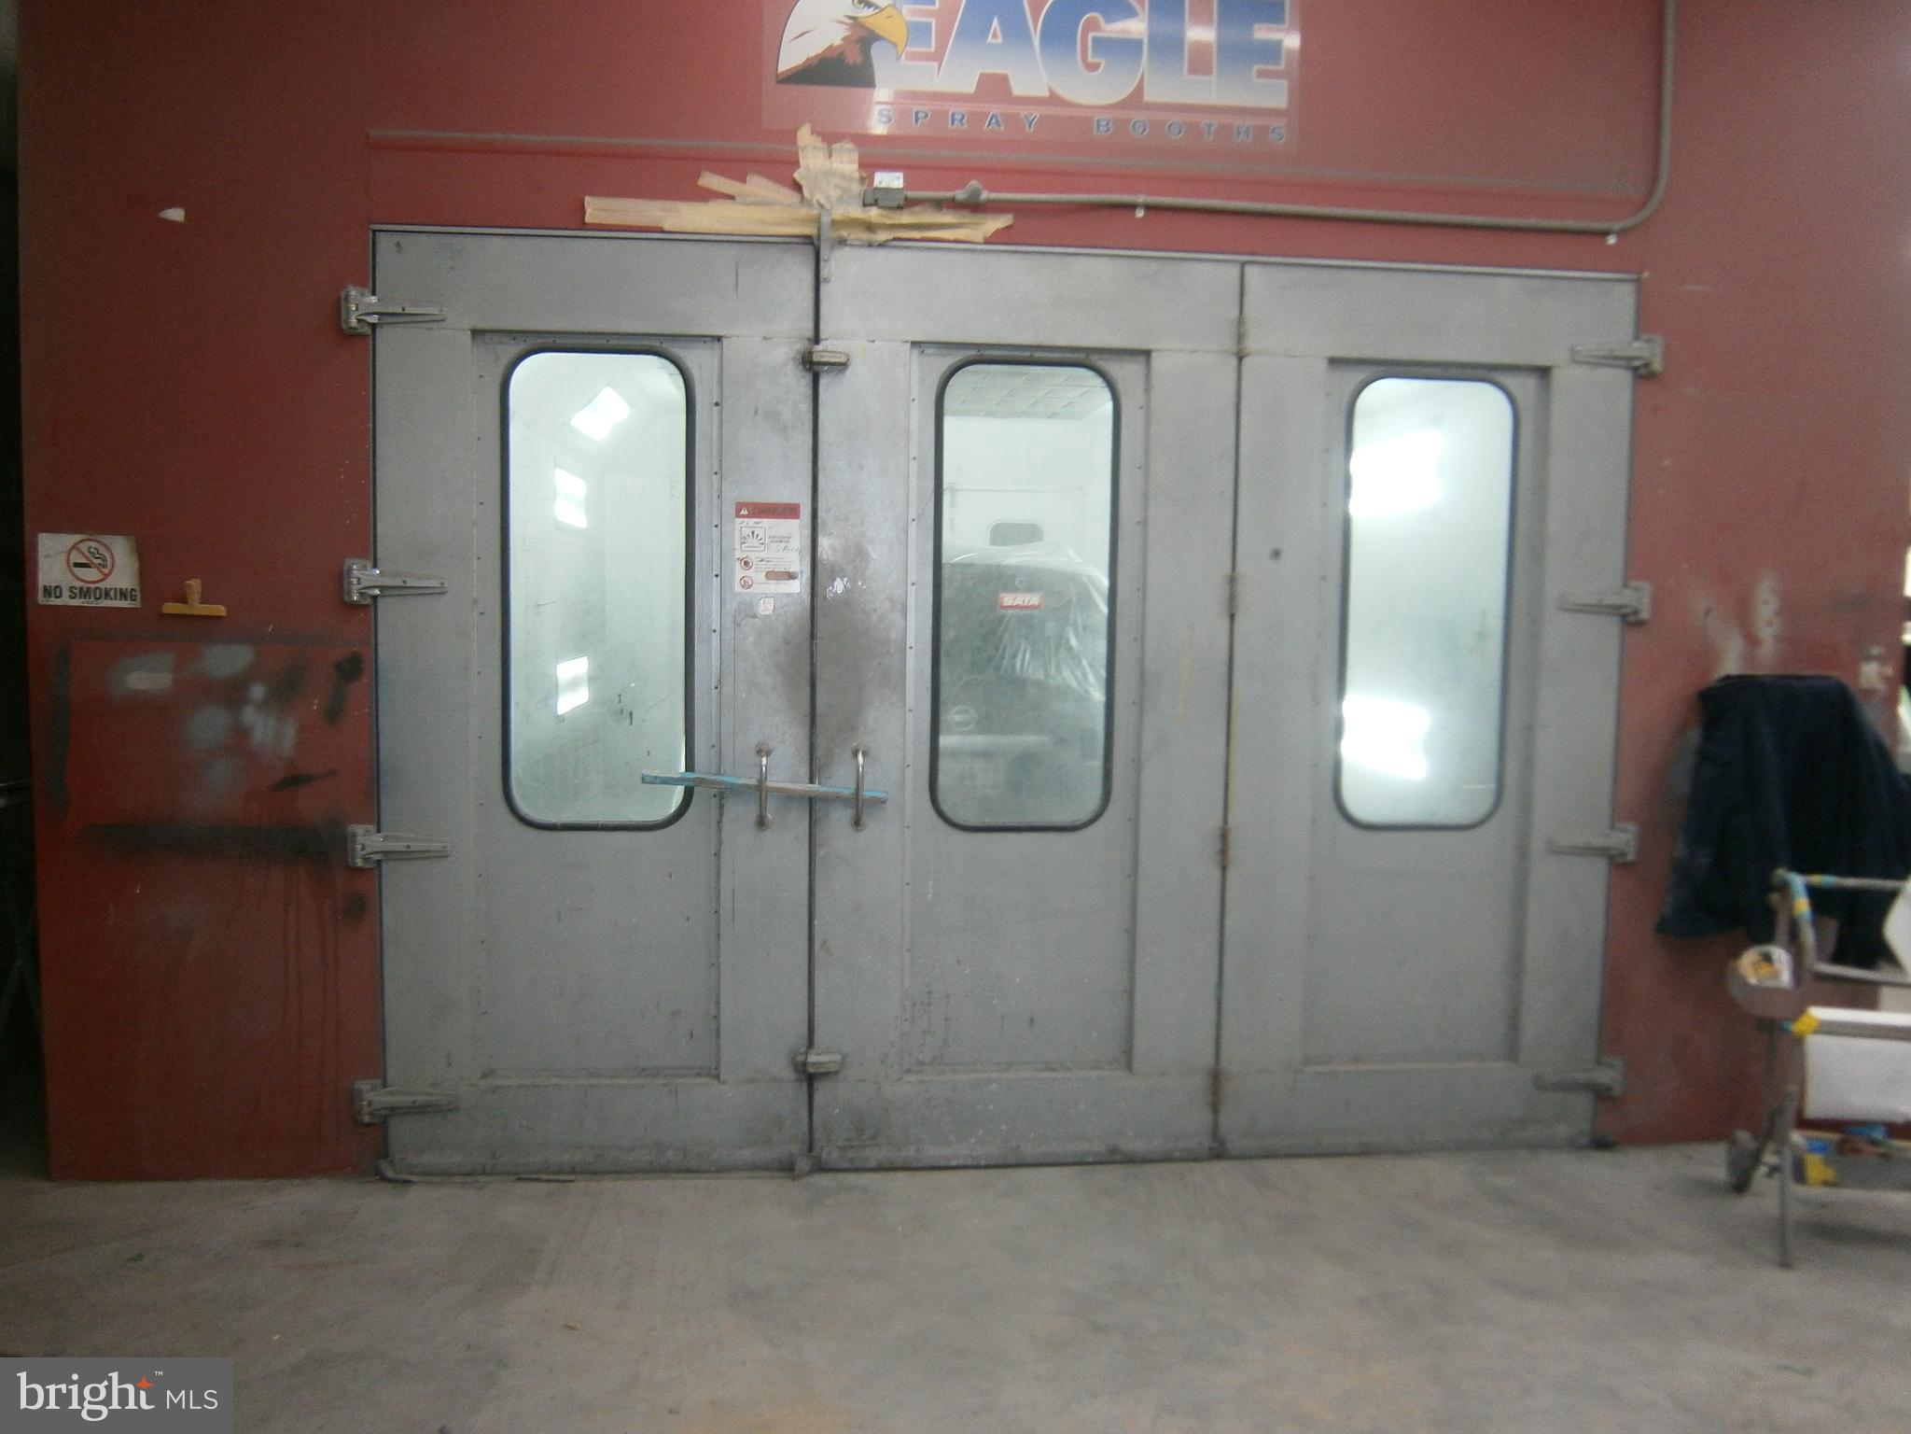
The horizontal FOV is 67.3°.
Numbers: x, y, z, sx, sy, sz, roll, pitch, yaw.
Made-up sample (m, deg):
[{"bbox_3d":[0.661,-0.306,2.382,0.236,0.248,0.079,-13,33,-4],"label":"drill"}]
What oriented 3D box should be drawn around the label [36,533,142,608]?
[{"bbox_3d":[-2.284,-0.385,3.786,0.252,0.184,0.005,0,4,-6],"label":"label"}]

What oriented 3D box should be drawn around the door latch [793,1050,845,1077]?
[{"bbox_3d":[-0.386,0.977,4.059,0.142,0.059,0.050,0,4,-6],"label":"door latch"}]

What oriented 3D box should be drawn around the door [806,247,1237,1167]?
[{"bbox_3d":[0.196,0.009,4.096,1.178,2.558,0.055,0,4,-6],"label":"door"}]

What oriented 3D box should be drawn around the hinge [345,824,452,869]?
[{"bbox_3d":[-1.512,0.350,3.902,0.258,0.112,0.055,0,4,-6],"label":"hinge"}]

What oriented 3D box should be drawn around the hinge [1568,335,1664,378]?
[{"bbox_3d":[1.908,-1.043,4.146,0.244,0.106,0.055,0,4,-6],"label":"hinge"}]

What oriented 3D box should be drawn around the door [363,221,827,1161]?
[{"bbox_3d":[-0.982,0.001,3.975,1.159,2.558,0.055,0,4,-6],"label":"door"}]

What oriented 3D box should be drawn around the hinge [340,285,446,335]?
[{"bbox_3d":[-1.486,-1.075,3.797,0.258,0.112,0.055,0,4,-6],"label":"hinge"}]

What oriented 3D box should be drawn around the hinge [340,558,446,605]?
[{"bbox_3d":[-1.502,-0.362,3.849,0.258,0.112,0.055,0,4,-6],"label":"hinge"}]

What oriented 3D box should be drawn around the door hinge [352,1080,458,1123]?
[{"bbox_3d":[-1.515,1.059,3.955,0.258,0.102,0.055,0,4,-6],"label":"door hinge"}]

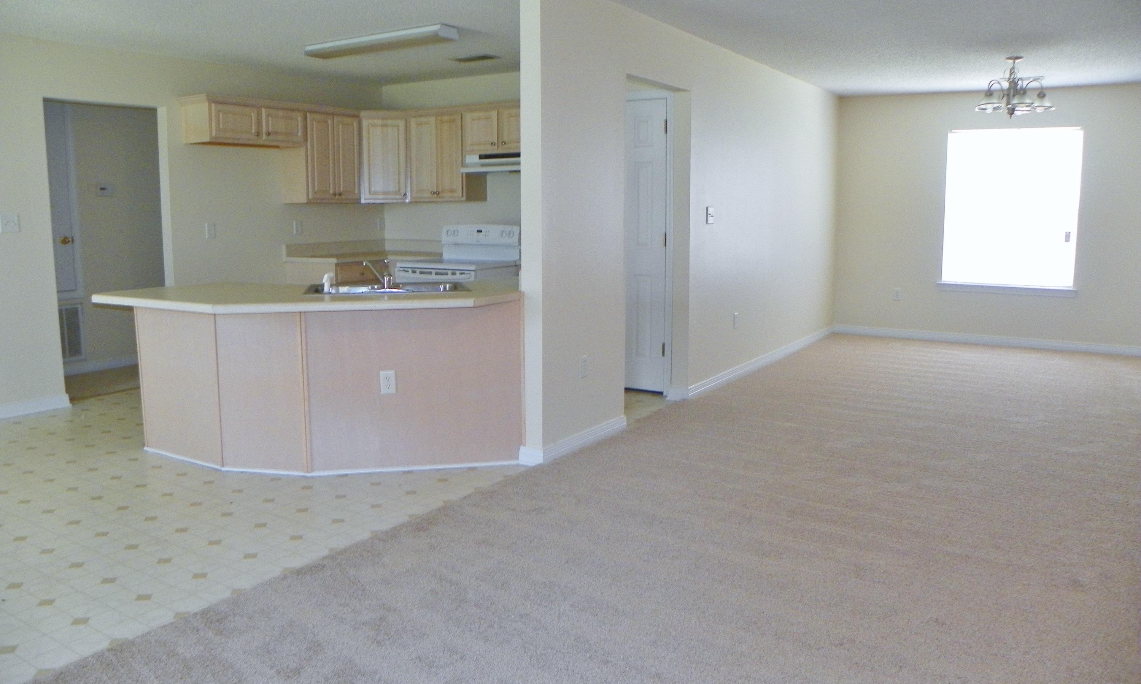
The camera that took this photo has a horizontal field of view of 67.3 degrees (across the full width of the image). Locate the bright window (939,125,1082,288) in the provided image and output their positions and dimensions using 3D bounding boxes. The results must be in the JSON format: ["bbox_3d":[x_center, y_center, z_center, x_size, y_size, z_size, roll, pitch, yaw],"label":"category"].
[{"bbox_3d":[4.131,-1.257,8.051,1.140,1.470,0.100,5,10,32],"label":"bright window"}]

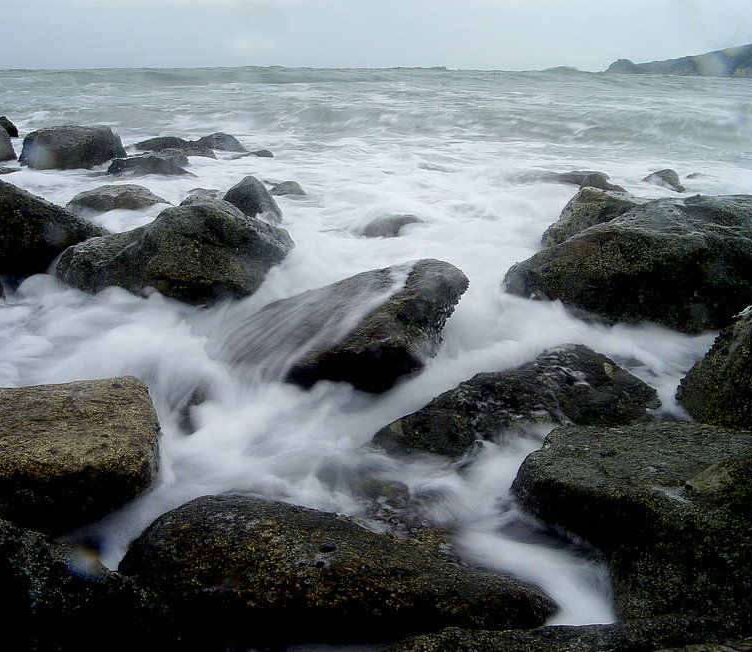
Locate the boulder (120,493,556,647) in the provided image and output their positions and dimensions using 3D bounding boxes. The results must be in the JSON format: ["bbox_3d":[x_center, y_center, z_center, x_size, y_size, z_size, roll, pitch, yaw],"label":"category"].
[{"bbox_3d":[-0.100,0.851,2.538,1.420,0.430,0.660,-3,19,-9],"label":"boulder"}]

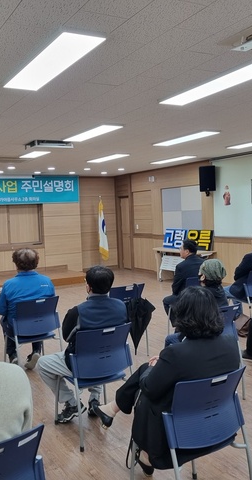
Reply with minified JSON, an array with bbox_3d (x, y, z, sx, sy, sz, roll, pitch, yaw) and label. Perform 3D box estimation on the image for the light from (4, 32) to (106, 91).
[{"bbox_3d":[-0.541,-1.199,3.340,0.310,0.050,1.240,-4,3,-30],"label":"light"}]

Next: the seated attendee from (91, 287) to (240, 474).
[{"bbox_3d":[0.176,0.783,2.552,0.500,1.180,0.940,-4,3,-36],"label":"seated attendee"}]

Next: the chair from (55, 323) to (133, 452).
[{"bbox_3d":[-0.226,1.009,3.559,0.490,0.800,0.530,-4,4,-29],"label":"chair"}]

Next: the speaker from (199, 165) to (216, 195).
[{"bbox_3d":[1.623,-1.209,9.540,0.320,0.500,0.300,-1,3,19],"label":"speaker"}]

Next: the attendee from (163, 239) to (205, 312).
[{"bbox_3d":[0.681,0.592,5.702,0.520,1.220,0.710,-4,3,-36],"label":"attendee"}]

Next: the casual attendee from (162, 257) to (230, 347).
[{"bbox_3d":[0.533,0.713,3.977,0.520,1.155,0.700,-4,3,-34],"label":"casual attendee"}]

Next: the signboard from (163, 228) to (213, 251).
[{"bbox_3d":[1.413,0.003,10.901,0.090,0.450,1.720,10,-3,-29],"label":"signboard"}]

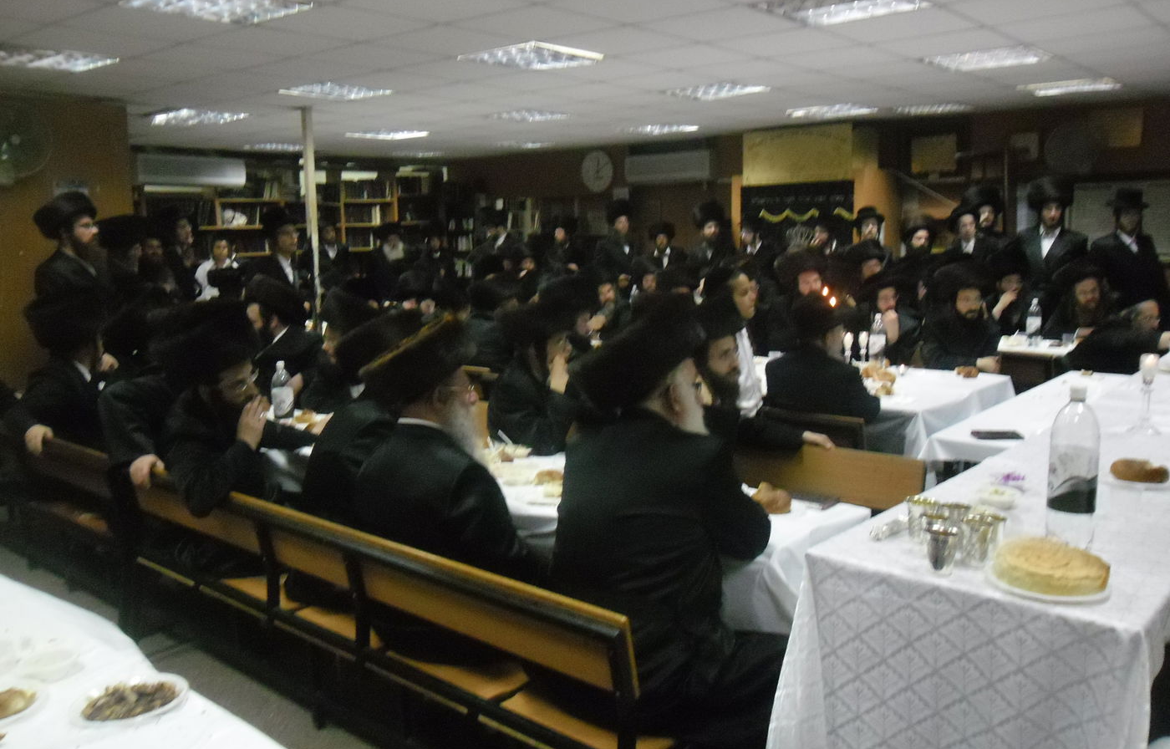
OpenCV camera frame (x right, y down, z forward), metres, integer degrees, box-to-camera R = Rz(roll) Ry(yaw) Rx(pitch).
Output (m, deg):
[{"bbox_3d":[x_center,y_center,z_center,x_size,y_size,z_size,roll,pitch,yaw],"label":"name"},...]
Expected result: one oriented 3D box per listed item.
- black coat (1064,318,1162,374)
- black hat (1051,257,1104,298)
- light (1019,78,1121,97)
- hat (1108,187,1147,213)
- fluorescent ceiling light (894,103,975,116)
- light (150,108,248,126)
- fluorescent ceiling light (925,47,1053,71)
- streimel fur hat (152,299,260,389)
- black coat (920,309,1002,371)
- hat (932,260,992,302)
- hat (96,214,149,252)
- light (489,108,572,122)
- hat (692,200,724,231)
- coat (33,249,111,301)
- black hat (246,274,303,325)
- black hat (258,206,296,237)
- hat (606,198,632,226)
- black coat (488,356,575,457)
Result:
[{"bbox_3d":[2.916,-0.114,5.050,0.580,0.480,0.500,4,11,27],"label":"black coat"},{"bbox_3d":[3.128,-0.619,5.800,0.340,0.200,0.350,-4,10,-17],"label":"black hat"},{"bbox_3d":[3.460,-2.056,6.498,0.580,0.070,0.580,7,13,40],"label":"light"},{"bbox_3d":[4.221,-1.358,7.100,0.330,0.150,0.350,5,7,30],"label":"hat"},{"bbox_3d":[2.943,-2.228,7.682,0.600,0.080,0.600,7,12,40],"label":"fluorescent ceiling light"},{"bbox_3d":[-3.100,-2.092,7.326,0.580,0.070,0.580,8,13,40],"label":"light"},{"bbox_3d":[2.294,-1.809,5.198,0.580,0.070,0.580,7,13,40],"label":"fluorescent ceiling light"},{"bbox_3d":[-1.266,-0.102,3.050,0.360,0.170,0.350,-30,18,-14],"label":"streimel fur hat"},{"bbox_3d":[2.138,-0.154,5.200,0.500,0.500,0.400,-4,10,-17],"label":"black coat"},{"bbox_3d":[2.169,-0.539,5.250,0.340,0.210,0.340,-3,10,-12],"label":"hat"},{"bbox_3d":[-2.917,-0.890,5.750,0.360,0.210,0.360,-4,10,-18],"label":"hat"},{"bbox_3d":[-0.454,-2.130,7.500,0.600,0.080,0.600,8,13,41],"label":"light"},{"bbox_3d":[1.235,-1.590,9.100,0.340,0.200,0.340,-1,-2,-3],"label":"hat"},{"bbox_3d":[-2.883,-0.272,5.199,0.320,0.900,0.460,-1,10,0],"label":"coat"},{"bbox_3d":[-1.615,-0.388,4.750,0.350,0.160,0.340,24,8,-7],"label":"black hat"},{"bbox_3d":[-2.056,-1.020,6.100,0.270,0.190,0.260,6,12,36],"label":"black hat"},{"bbox_3d":[0.364,-1.725,9.700,0.310,0.190,0.320,-4,-2,0],"label":"hat"},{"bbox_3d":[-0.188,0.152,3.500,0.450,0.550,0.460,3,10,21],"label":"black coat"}]

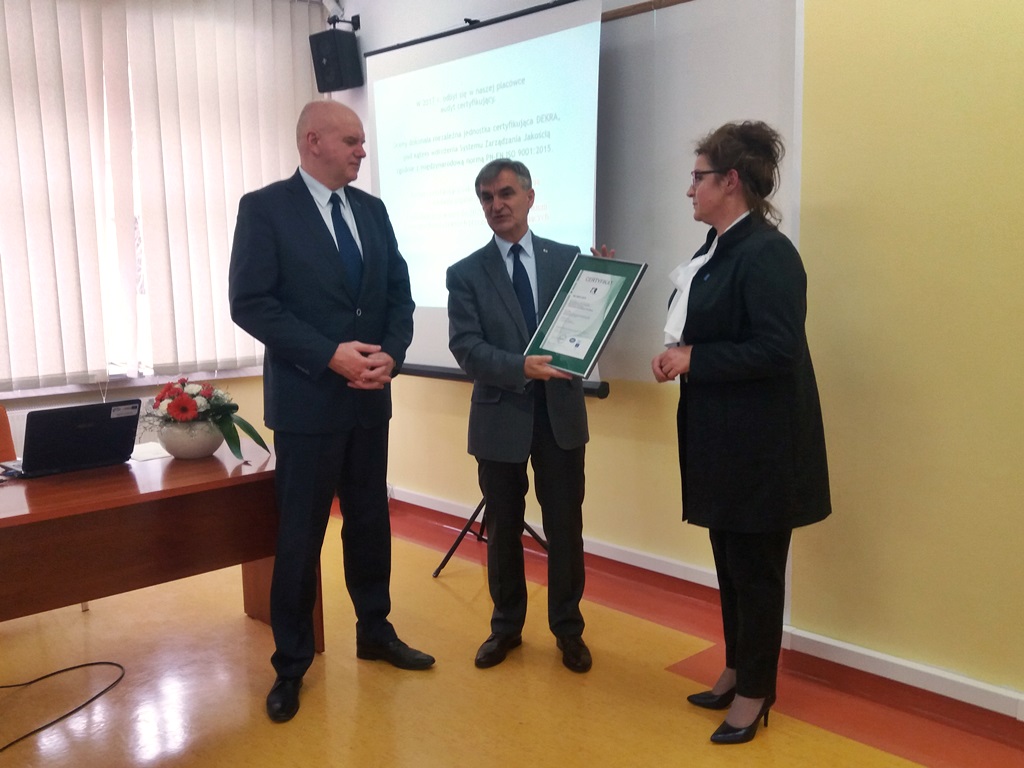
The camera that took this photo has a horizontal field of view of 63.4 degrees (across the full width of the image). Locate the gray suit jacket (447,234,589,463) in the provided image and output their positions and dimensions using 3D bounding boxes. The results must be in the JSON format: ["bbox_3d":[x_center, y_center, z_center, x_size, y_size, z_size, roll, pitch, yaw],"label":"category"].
[{"bbox_3d":[0.033,-0.130,2.779,0.520,0.750,0.370,-1,8,2],"label":"gray suit jacket"}]

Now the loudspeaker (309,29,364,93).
[{"bbox_3d":[-0.921,-1.693,4.360,0.178,0.275,0.162,4,20,33],"label":"loudspeaker"}]

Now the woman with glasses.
[{"bbox_3d":[0.657,0.140,2.414,0.510,1.755,0.480,-2,8,-10],"label":"woman with glasses"}]

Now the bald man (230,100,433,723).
[{"bbox_3d":[-0.599,0.057,2.712,0.600,1.880,0.440,-9,11,-43],"label":"bald man"}]

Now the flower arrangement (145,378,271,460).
[{"bbox_3d":[-1.120,0.122,3.028,0.440,0.285,0.330,-4,8,-18],"label":"flower arrangement"}]

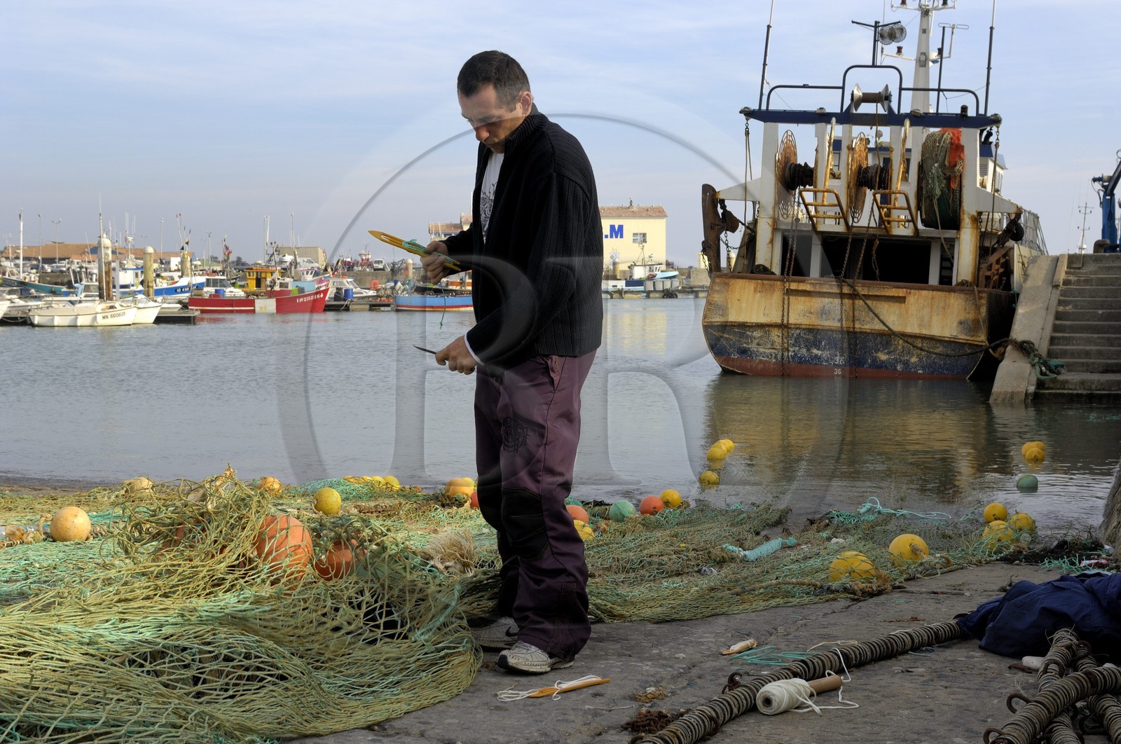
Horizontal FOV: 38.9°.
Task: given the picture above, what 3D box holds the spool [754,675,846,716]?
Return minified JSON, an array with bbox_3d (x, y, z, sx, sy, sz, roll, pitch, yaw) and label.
[{"bbox_3d":[0.602,0.786,3.909,0.290,0.080,0.080,-2,1,-44],"label":"spool"}]

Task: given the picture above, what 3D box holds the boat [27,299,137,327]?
[{"bbox_3d":[-18.200,-2.200,60.500,4.200,1.100,1.650,-1,4,-18],"label":"boat"}]

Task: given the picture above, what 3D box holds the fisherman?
[{"bbox_3d":[-0.140,-0.035,4.535,0.520,1.750,0.530,-2,4,-30],"label":"fisherman"}]

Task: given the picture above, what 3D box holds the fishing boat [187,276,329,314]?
[{"bbox_3d":[-17.360,-4.400,91.000,8.100,2.150,2.800,-1,3,-12],"label":"fishing boat"}]

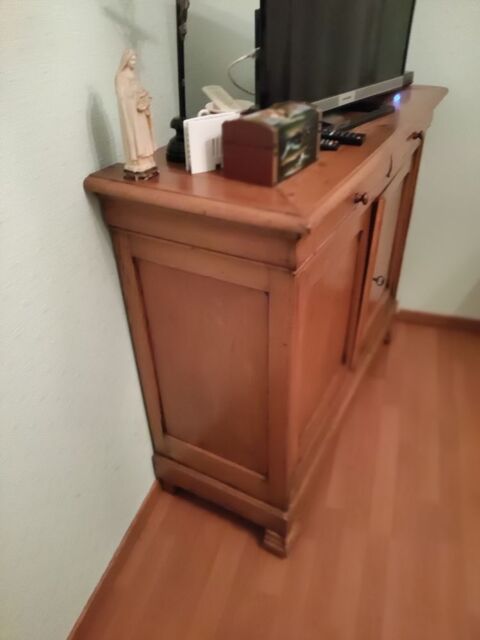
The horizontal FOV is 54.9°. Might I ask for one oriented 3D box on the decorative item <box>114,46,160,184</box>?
[{"bbox_3d":[-0.195,-0.379,0.866,0.046,0.218,0.057,19,40,27],"label":"decorative item"}]

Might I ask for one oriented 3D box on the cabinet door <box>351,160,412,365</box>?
[{"bbox_3d":[0.487,-0.214,1.550,0.023,0.572,0.484,16,39,24],"label":"cabinet door"}]

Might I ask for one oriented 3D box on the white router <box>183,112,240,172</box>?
[{"bbox_3d":[-0.053,-0.358,0.936,0.118,0.099,0.024,-21,38,-27],"label":"white router"}]

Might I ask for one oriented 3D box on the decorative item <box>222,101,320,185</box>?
[{"bbox_3d":[0.064,-0.353,0.912,0.114,0.108,0.179,21,41,29],"label":"decorative item"}]

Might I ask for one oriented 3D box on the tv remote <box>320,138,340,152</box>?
[{"bbox_3d":[0.142,-0.409,1.065,0.165,0.021,0.044,7,36,12],"label":"tv remote"}]

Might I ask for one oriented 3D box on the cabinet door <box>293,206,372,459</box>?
[{"bbox_3d":[0.232,0.039,1.202,0.023,0.572,0.469,17,39,25],"label":"cabinet door"}]

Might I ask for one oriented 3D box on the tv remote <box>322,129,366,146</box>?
[{"bbox_3d":[0.213,-0.449,1.119,0.180,0.021,0.046,23,42,31],"label":"tv remote"}]

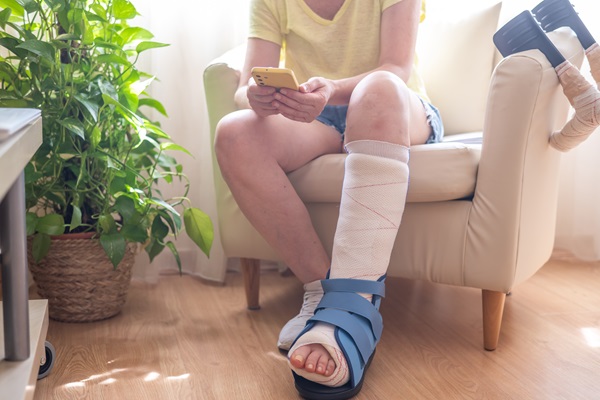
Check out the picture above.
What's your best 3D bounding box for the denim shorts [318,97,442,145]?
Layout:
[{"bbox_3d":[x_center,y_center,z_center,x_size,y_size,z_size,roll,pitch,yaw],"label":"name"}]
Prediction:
[{"bbox_3d":[0.137,-0.238,1.946,0.385,0.205,0.300,3,9,18],"label":"denim shorts"}]

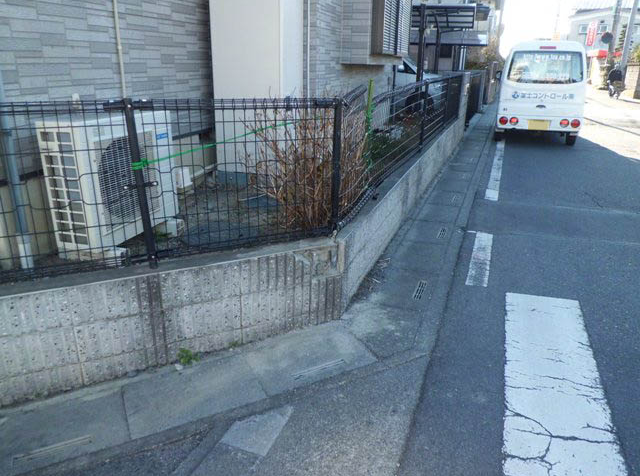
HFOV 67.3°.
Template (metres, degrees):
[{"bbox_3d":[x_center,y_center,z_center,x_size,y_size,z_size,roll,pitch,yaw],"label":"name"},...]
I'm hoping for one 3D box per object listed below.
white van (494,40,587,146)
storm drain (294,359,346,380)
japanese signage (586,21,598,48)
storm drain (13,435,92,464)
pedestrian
[{"bbox_3d":[4.350,-2.969,9.537,1.475,1.830,3.395,8,22,19],"label":"white van"},{"bbox_3d":[-0.002,0.668,2.417,0.290,0.025,0.045,-11,23,-20],"label":"storm drain"},{"bbox_3d":[19.840,-14.890,35.000,0.580,1.750,0.050,9,22,23],"label":"japanese signage"},{"bbox_3d":[-1.104,0.887,1.992,0.295,0.025,0.046,-11,23,-20],"label":"storm drain"},{"bbox_3d":[13.030,-6.900,21.200,0.600,1.520,0.420,9,22,22],"label":"pedestrian"}]

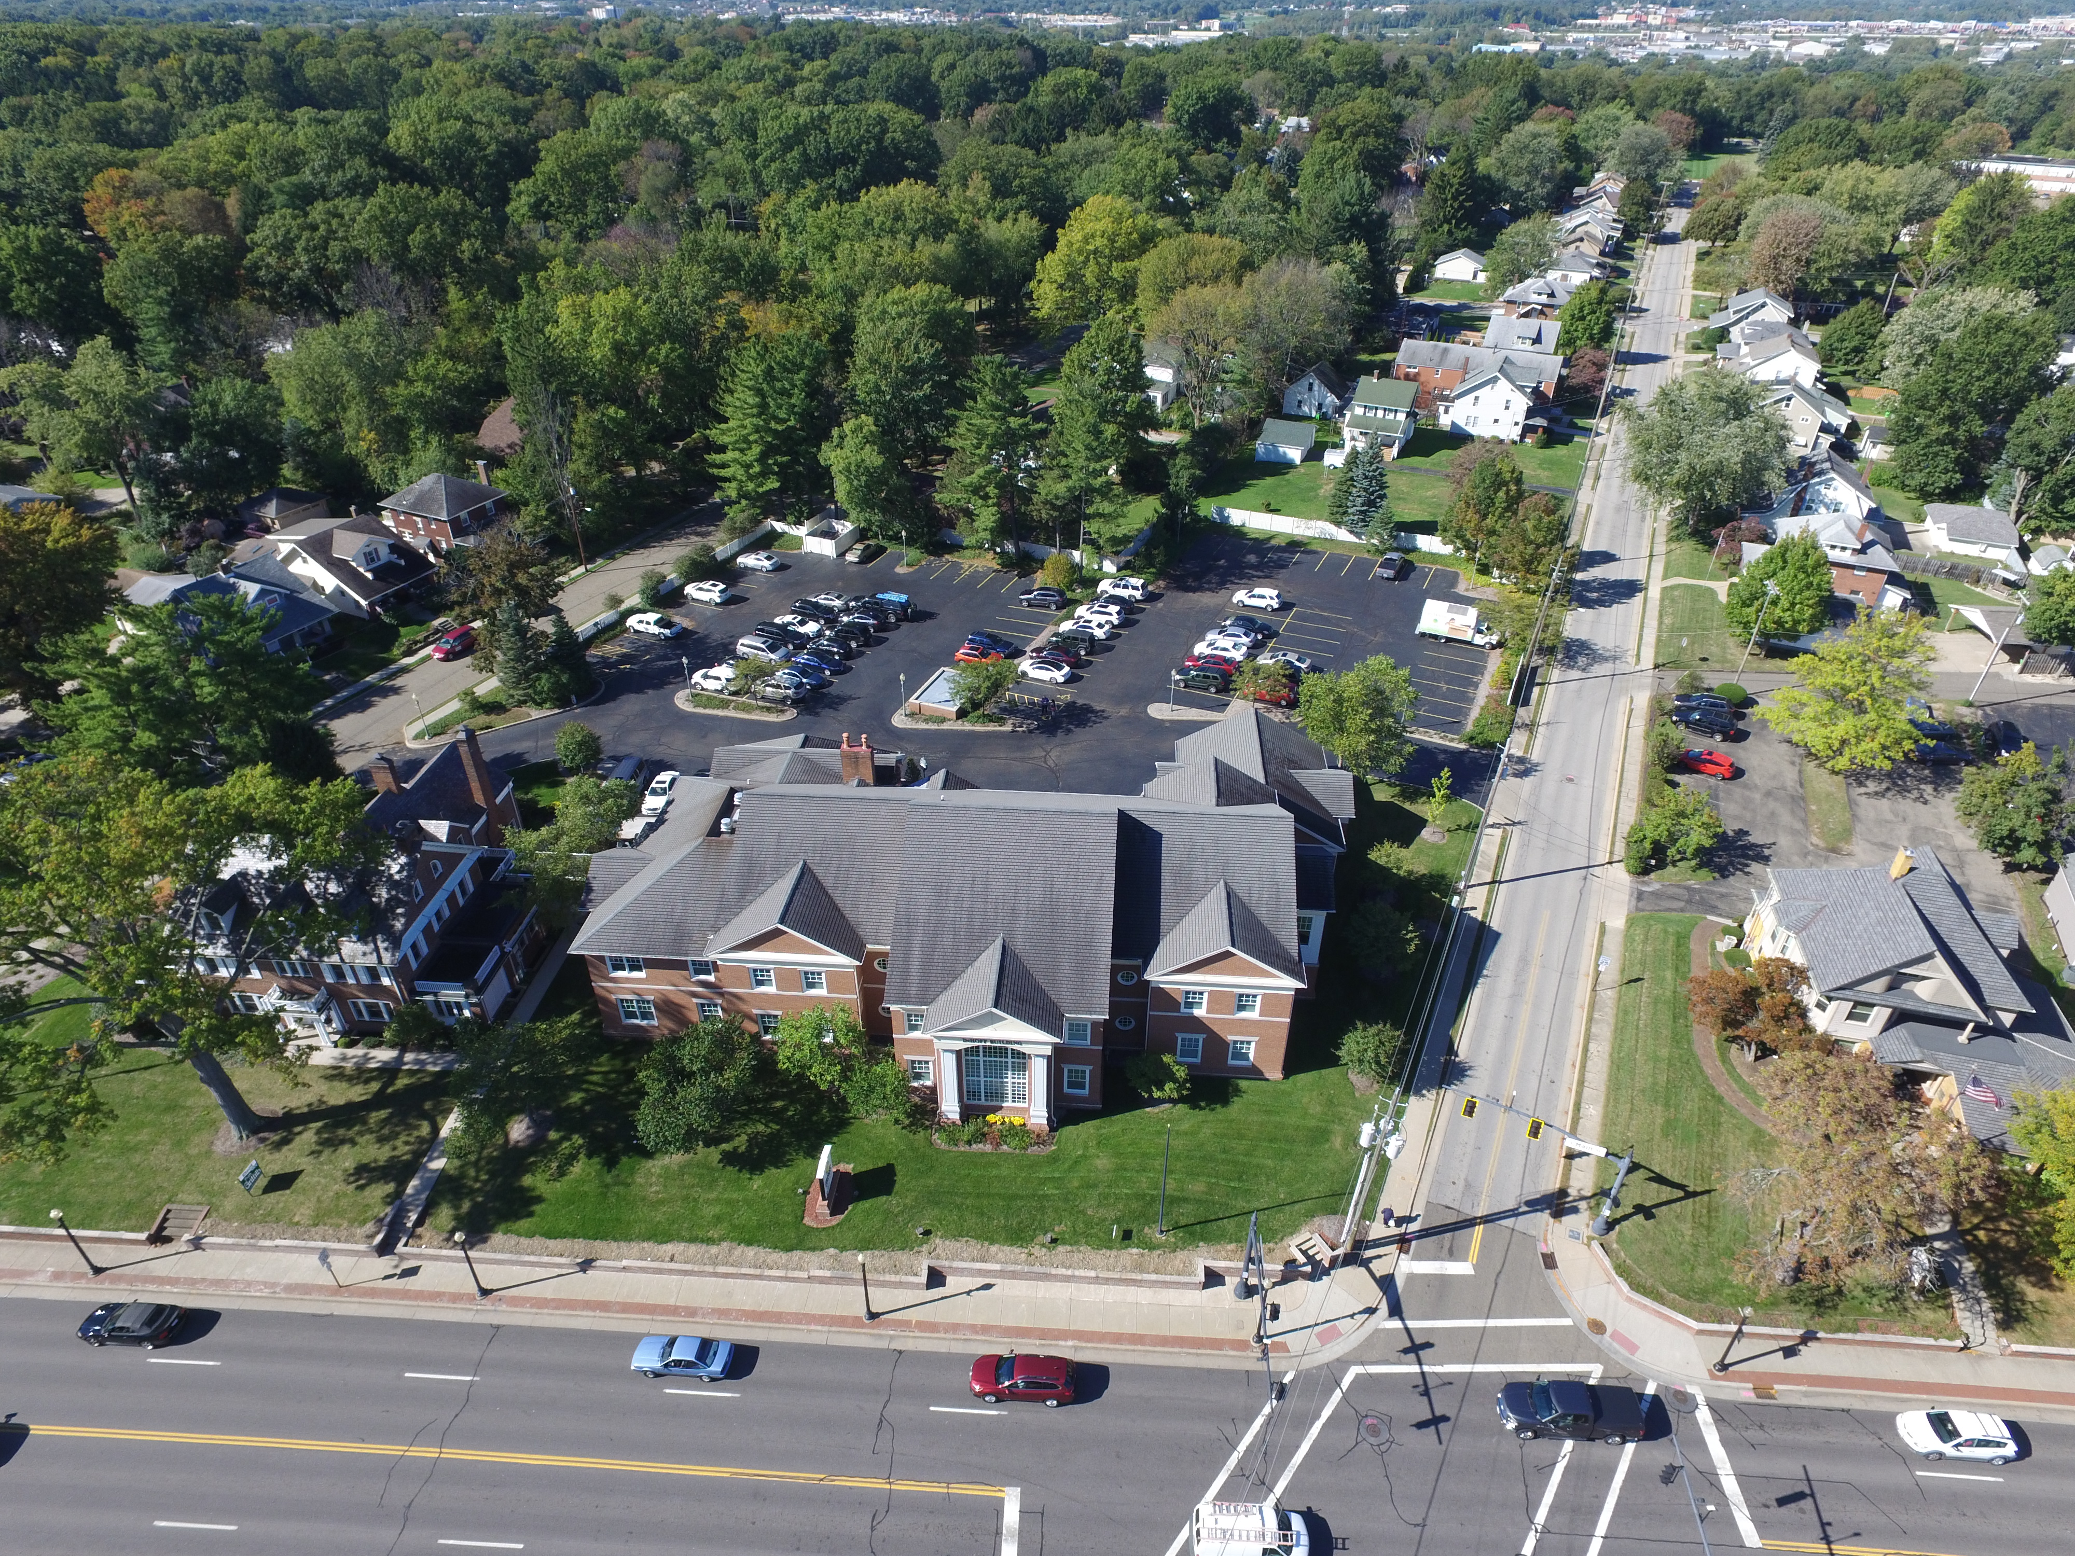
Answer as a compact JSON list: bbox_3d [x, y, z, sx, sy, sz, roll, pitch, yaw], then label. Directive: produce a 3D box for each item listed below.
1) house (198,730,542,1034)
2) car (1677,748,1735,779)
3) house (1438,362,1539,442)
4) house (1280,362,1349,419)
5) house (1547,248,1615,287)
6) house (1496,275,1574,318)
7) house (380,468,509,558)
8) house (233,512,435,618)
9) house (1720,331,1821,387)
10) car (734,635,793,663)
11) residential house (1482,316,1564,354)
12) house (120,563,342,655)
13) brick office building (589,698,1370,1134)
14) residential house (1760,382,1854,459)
[{"bbox_3d":[-39.963,5.618,76.406,15.900,11.300,20.200,2,33,3],"label":"house"},{"bbox_3d":[51.881,-1.220,93.135,4.250,1.430,1.780,24,40,31],"label":"car"},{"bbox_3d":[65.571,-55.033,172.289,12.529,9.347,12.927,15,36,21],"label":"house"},{"bbox_3d":[42.247,-58.479,180.169,8.253,6.264,8.452,15,36,21],"label":"house"},{"bbox_3d":[114.649,-108.037,253.950,12.100,6.800,9.500,15,36,22],"label":"house"},{"bbox_3d":[92.459,-87.210,220.547,13.000,8.800,11.300,15,36,22],"label":"house"},{"bbox_3d":[-62.444,-28.101,127.982,10.742,8.332,8.433,15,36,21],"label":"house"},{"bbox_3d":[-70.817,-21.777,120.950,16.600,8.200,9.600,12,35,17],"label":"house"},{"bbox_3d":[99.500,-55.738,162.634,11.152,7.400,7.767,15,36,21],"label":"house"},{"bbox_3d":[-23.898,-11.237,105.012,5.100,1.750,1.950,15,36,21],"label":"car"},{"bbox_3d":[82.803,-74.691,204.698,11.137,6.762,11.435,15,36,21],"label":"residential house"},{"bbox_3d":[-71.088,-15.025,103.546,19.200,7.200,9.300,15,36,21],"label":"house"},{"bbox_3d":[-2.840,5.375,73.232,46.527,12.500,29.626,2,34,3],"label":"brick office building"},{"bbox_3d":[105.775,-50.504,166.870,11.535,8.054,8.949,15,36,21],"label":"residential house"}]

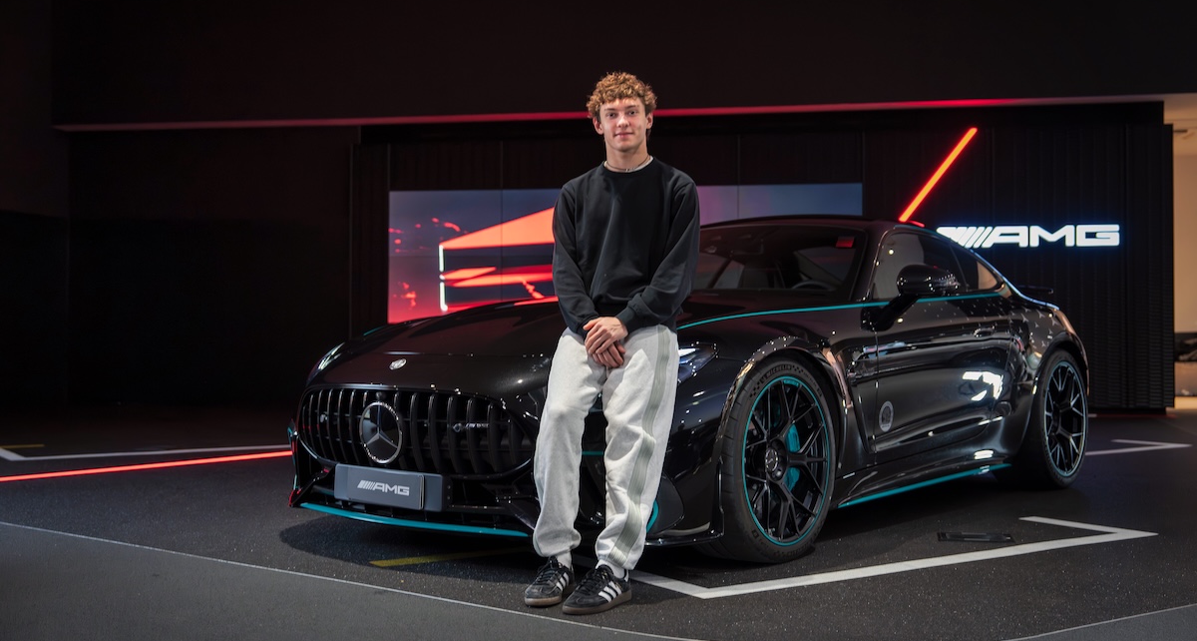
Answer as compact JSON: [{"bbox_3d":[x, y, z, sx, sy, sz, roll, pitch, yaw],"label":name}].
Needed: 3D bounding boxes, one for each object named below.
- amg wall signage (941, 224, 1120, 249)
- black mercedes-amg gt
[{"bbox_3d":[4.410,-0.865,13.300,1.810,0.225,0.070,0,-1,9],"label":"amg wall signage"},{"bbox_3d":[0.767,0.171,6.133,2.050,1.354,4.728,-1,-1,39],"label":"black mercedes-amg gt"}]

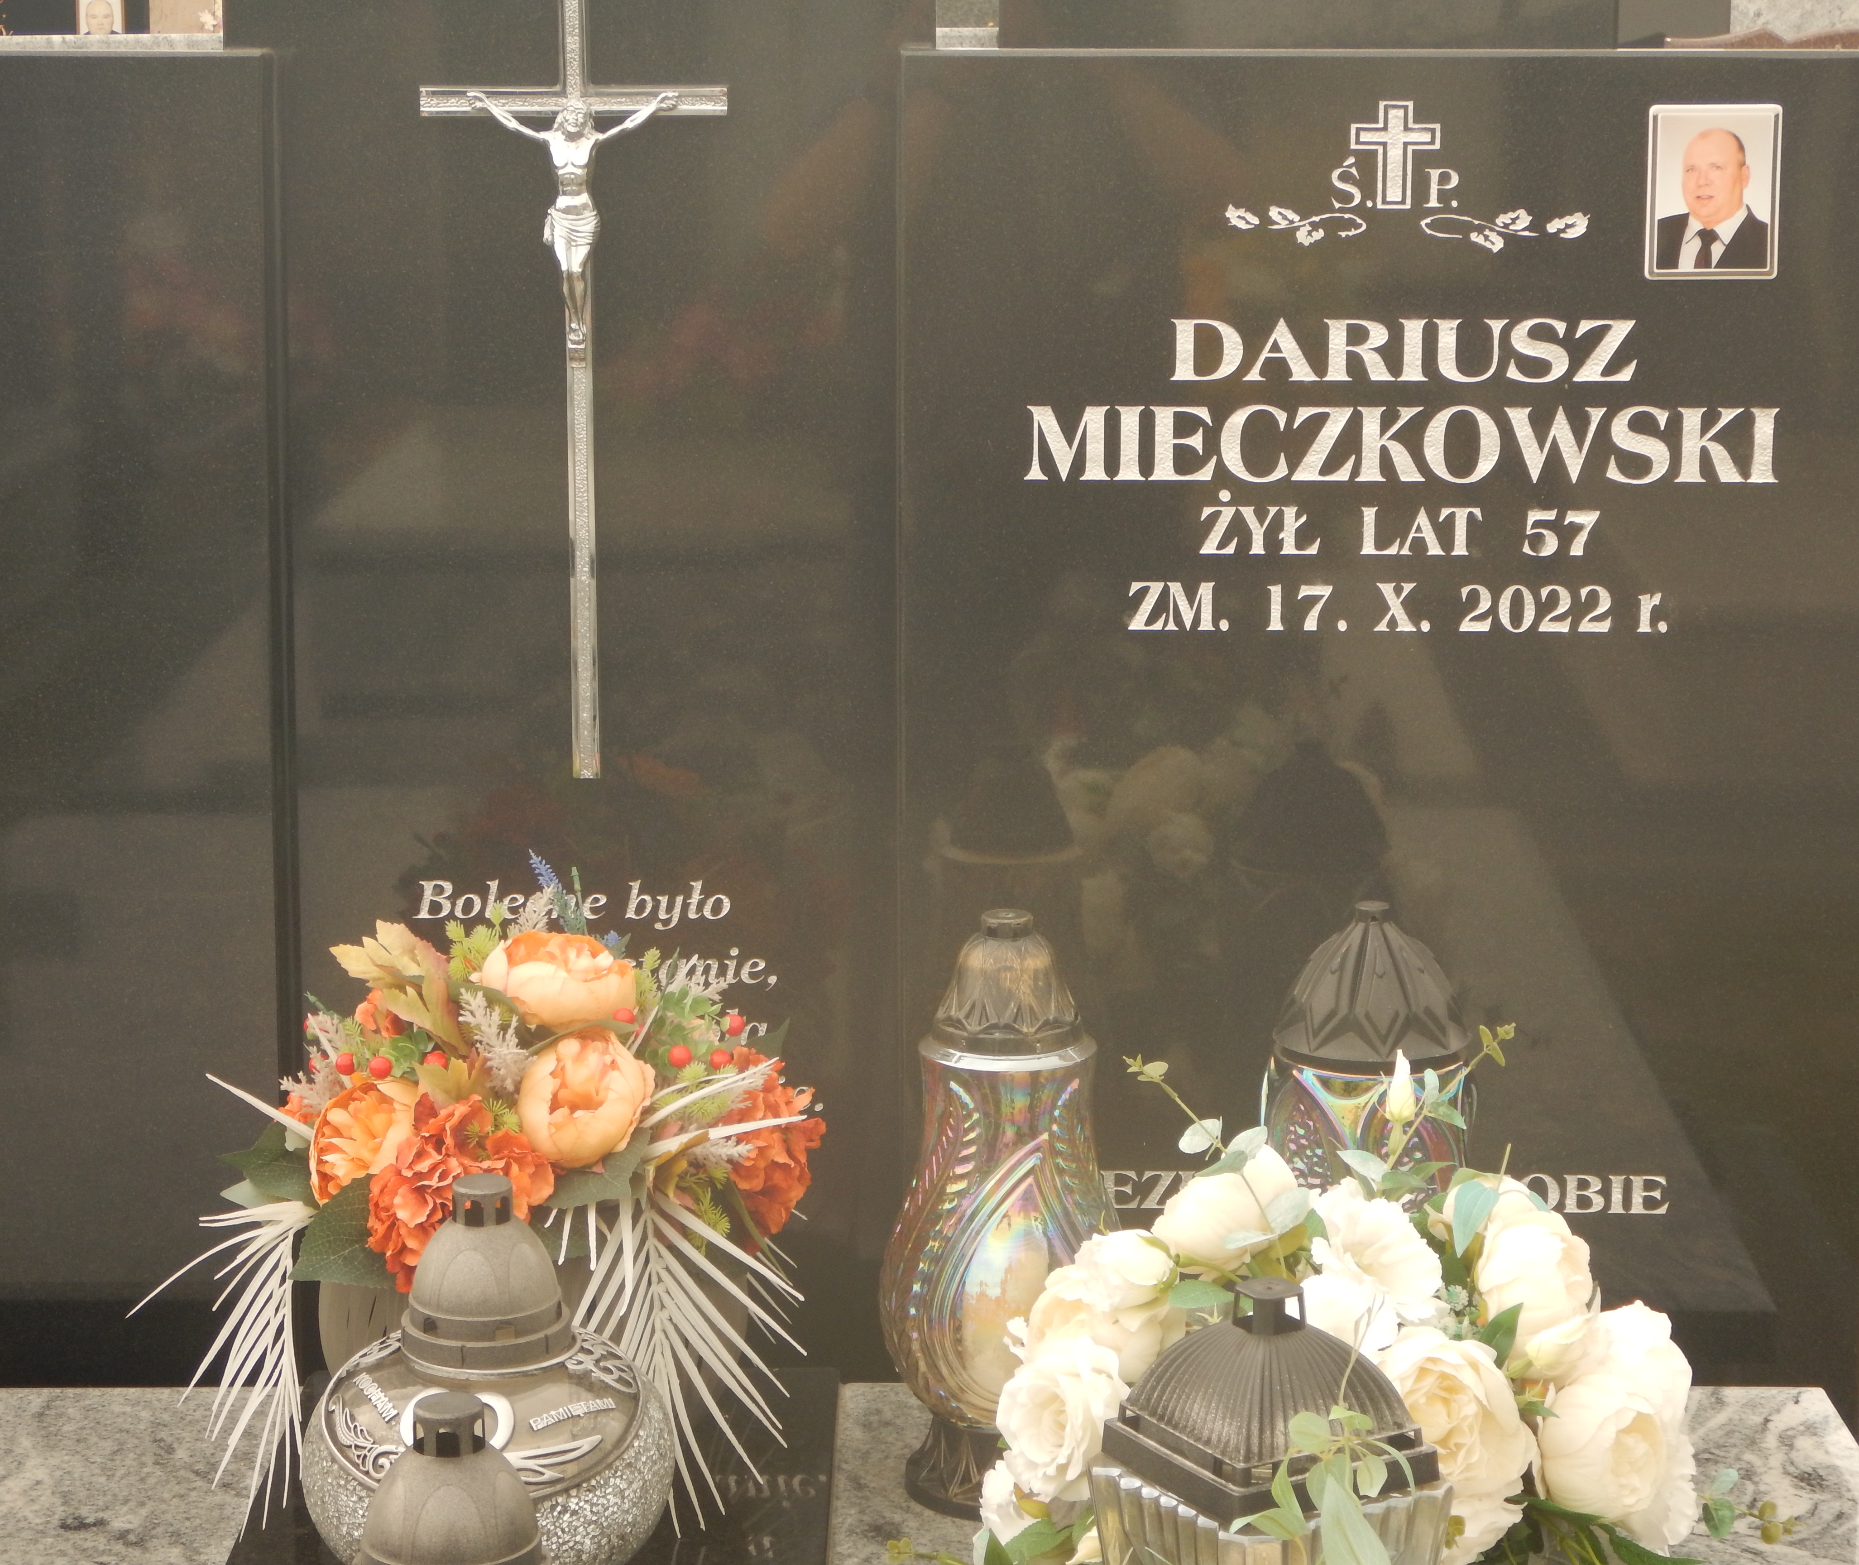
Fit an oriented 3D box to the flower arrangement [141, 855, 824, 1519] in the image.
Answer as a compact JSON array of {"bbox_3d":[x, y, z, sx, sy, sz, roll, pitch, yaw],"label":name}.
[{"bbox_3d":[-0.294,0.252,2.650,0.450,0.420,0.360,0,12,0],"label":"flower arrangement"}]

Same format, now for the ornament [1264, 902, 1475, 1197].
[{"bbox_3d":[0.286,0.274,2.610,0.154,0.390,0.154,0,12,0],"label":"ornament"}]

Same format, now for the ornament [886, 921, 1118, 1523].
[{"bbox_3d":[0.050,0.276,2.621,0.162,0.387,0.162,0,12,0],"label":"ornament"}]

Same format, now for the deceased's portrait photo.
[{"bbox_3d":[0.540,-0.407,2.778,0.091,0.120,0.012,0,11,2],"label":"deceased's portrait photo"}]

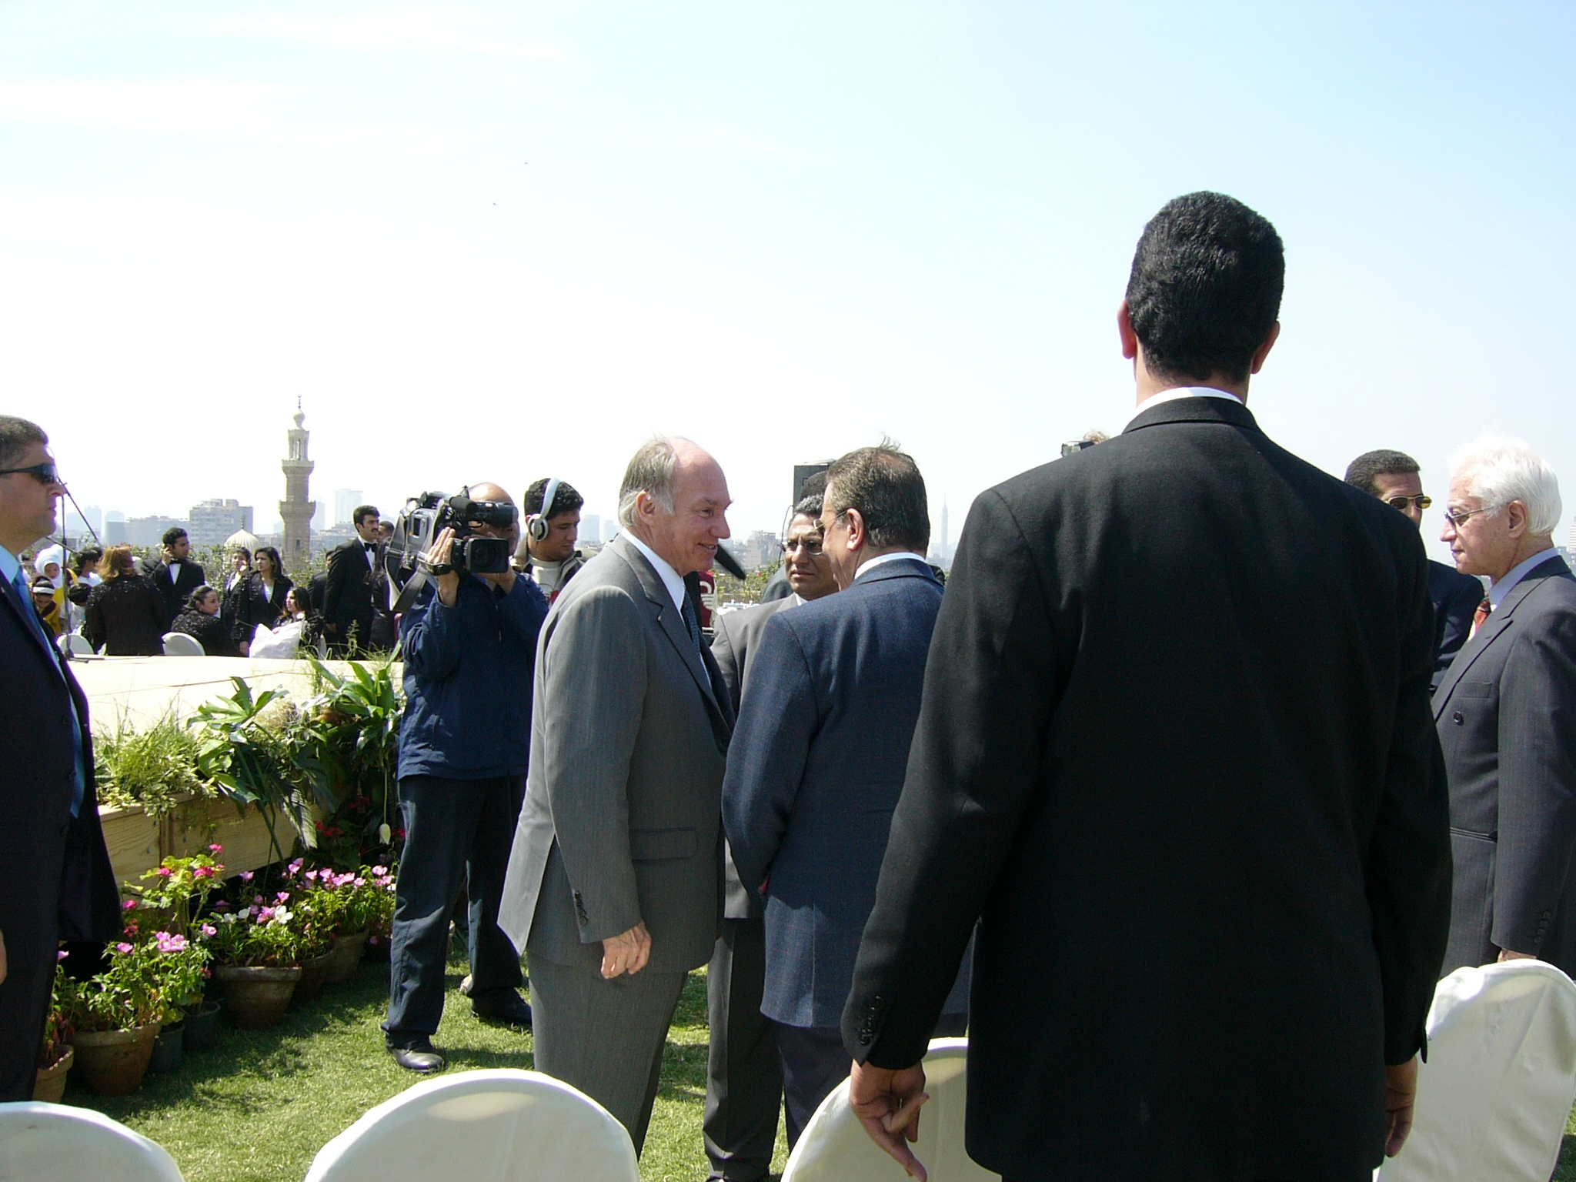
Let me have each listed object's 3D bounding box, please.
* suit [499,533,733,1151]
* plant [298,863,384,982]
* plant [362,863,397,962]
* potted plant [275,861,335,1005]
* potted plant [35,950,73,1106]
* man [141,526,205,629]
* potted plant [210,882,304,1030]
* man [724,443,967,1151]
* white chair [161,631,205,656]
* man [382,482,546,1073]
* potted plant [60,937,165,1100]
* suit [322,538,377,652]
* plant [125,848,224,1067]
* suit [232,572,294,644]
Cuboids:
[{"bbox_3d":[-0.318,0.672,2.950,0.440,1.520,0.520,1,2,6],"label":"suit"},{"bbox_3d":[-1.579,1.179,5.620,0.300,0.375,0.300,0,2,-18],"label":"plant"},{"bbox_3d":[-1.490,1.180,5.900,0.290,0.350,0.290,1,1,0],"label":"plant"},{"bbox_3d":[-1.652,1.156,5.420,0.290,0.430,0.290,0,2,-18],"label":"potted plant"},{"bbox_3d":[-2.099,1.207,4.400,0.280,0.370,0.280,0,2,-18],"label":"potted plant"},{"bbox_3d":[-4.700,0.370,12.300,0.550,1.730,0.360,0,1,-14],"label":"man"},{"bbox_3d":[-1.690,1.150,5.060,0.300,0.430,0.300,1,1,0],"label":"potted plant"},{"bbox_3d":[0.150,0.600,2.620,0.540,1.680,0.360,0,1,-23],"label":"man"},{"bbox_3d":[-4.520,0.760,12.000,0.430,0.930,0.500,1,1,6],"label":"white chair"},{"bbox_3d":[-0.970,0.530,4.820,0.540,1.700,0.470,0,2,-37],"label":"man"},{"bbox_3d":[-1.920,1.209,4.530,0.285,0.365,0.285,0,2,-18],"label":"potted plant"},{"bbox_3d":[-3.140,0.340,11.400,0.320,1.420,0.480,1,1,31],"label":"suit"},{"bbox_3d":[-1.849,1.095,4.800,0.300,0.580,0.300,0,2,-18],"label":"plant"},{"bbox_3d":[-4.218,0.190,12.800,0.500,0.700,0.290,1,2,7],"label":"suit"}]

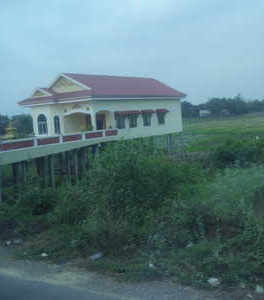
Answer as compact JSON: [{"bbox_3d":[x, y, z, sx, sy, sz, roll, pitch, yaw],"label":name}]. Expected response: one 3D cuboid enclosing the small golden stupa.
[{"bbox_3d":[-11.397,-1.675,43.000,1.100,2.000,1.100,-1,5,32],"label":"small golden stupa"}]

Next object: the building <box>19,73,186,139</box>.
[{"bbox_3d":[-2.281,-4.665,50.210,8.835,6.715,18.321,-1,5,36],"label":"building"}]

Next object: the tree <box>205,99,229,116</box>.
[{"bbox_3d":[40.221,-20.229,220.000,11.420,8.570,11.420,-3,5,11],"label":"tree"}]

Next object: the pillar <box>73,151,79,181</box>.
[{"bbox_3d":[-5.379,1.571,44.000,0.360,3.100,0.360,-1,5,32],"label":"pillar"}]

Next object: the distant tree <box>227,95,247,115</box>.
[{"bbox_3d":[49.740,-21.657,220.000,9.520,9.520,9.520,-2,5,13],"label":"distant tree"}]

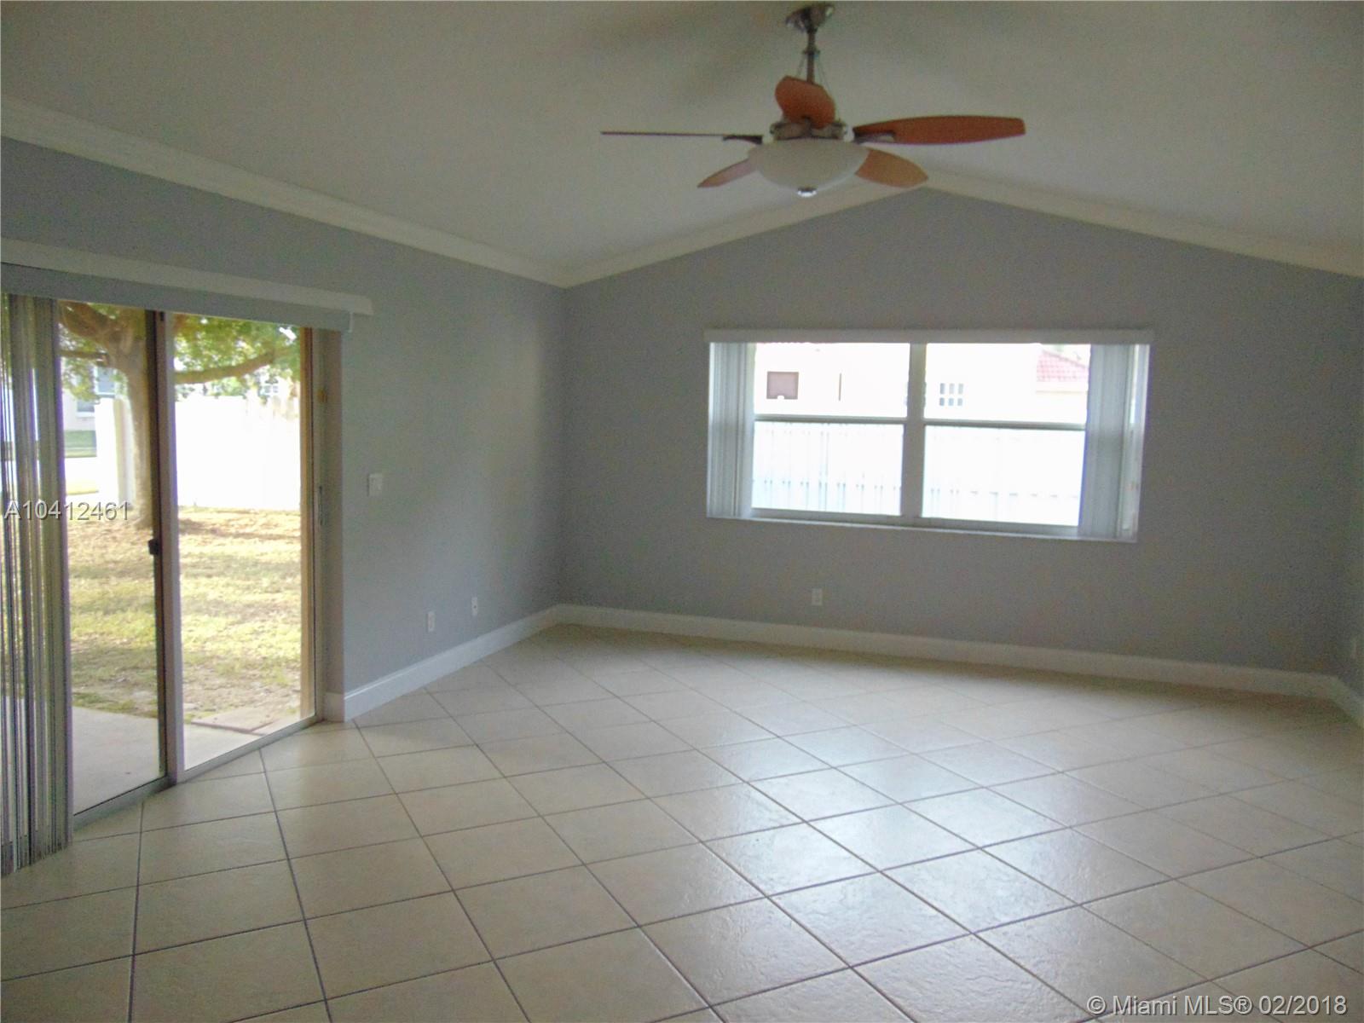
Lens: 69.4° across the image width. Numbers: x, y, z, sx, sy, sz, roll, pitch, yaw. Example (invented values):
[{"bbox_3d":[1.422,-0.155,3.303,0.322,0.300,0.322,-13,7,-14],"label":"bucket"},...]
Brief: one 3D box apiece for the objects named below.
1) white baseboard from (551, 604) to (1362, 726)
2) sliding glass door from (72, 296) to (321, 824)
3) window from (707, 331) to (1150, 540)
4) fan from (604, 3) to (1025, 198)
[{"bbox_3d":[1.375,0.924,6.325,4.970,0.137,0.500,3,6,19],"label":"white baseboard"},{"bbox_3d":[-2.037,0.119,4.108,0.110,1.980,1.580,3,6,17],"label":"sliding glass door"},{"bbox_3d":[1.511,-0.514,6.465,2.775,1.265,0.120,3,6,19],"label":"window"},{"bbox_3d":[0.428,-1.397,3.370,1.400,0.640,1.360,2,5,9],"label":"fan"}]

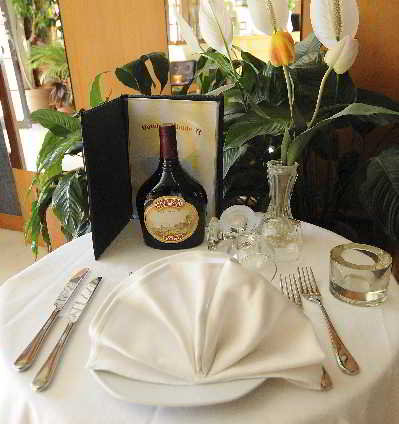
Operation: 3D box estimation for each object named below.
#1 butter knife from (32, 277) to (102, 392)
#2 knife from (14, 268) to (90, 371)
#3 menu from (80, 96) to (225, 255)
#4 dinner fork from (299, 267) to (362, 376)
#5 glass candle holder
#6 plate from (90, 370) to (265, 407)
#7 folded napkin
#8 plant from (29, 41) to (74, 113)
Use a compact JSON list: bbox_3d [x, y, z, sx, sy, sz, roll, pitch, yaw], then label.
[{"bbox_3d":[-0.170,0.152,0.575,0.021,0.012,0.245,-2,21,4],"label":"butter knife"},{"bbox_3d":[-0.203,0.142,0.607,0.021,0.012,0.244,-1,21,6],"label":"knife"},{"bbox_3d":[-0.080,-0.079,0.813,0.247,0.264,0.203,-3,21,0],"label":"menu"},{"bbox_3d":[0.169,0.134,0.560,0.026,0.022,0.221,-3,21,1],"label":"dinner fork"},{"bbox_3d":[0.236,0.091,0.615,0.084,0.056,0.084,-3,21,0],"label":"glass candle holder"},{"bbox_3d":[-0.014,0.157,0.522,0.246,0.024,0.246,-3,21,1],"label":"plate"},{"bbox_3d":[0.007,0.119,0.507,0.270,0.090,0.190,-3,21,0],"label":"folded napkin"},{"bbox_3d":[-1.754,-1.627,5.000,0.620,0.880,0.600,-3,21,0],"label":"plant"}]

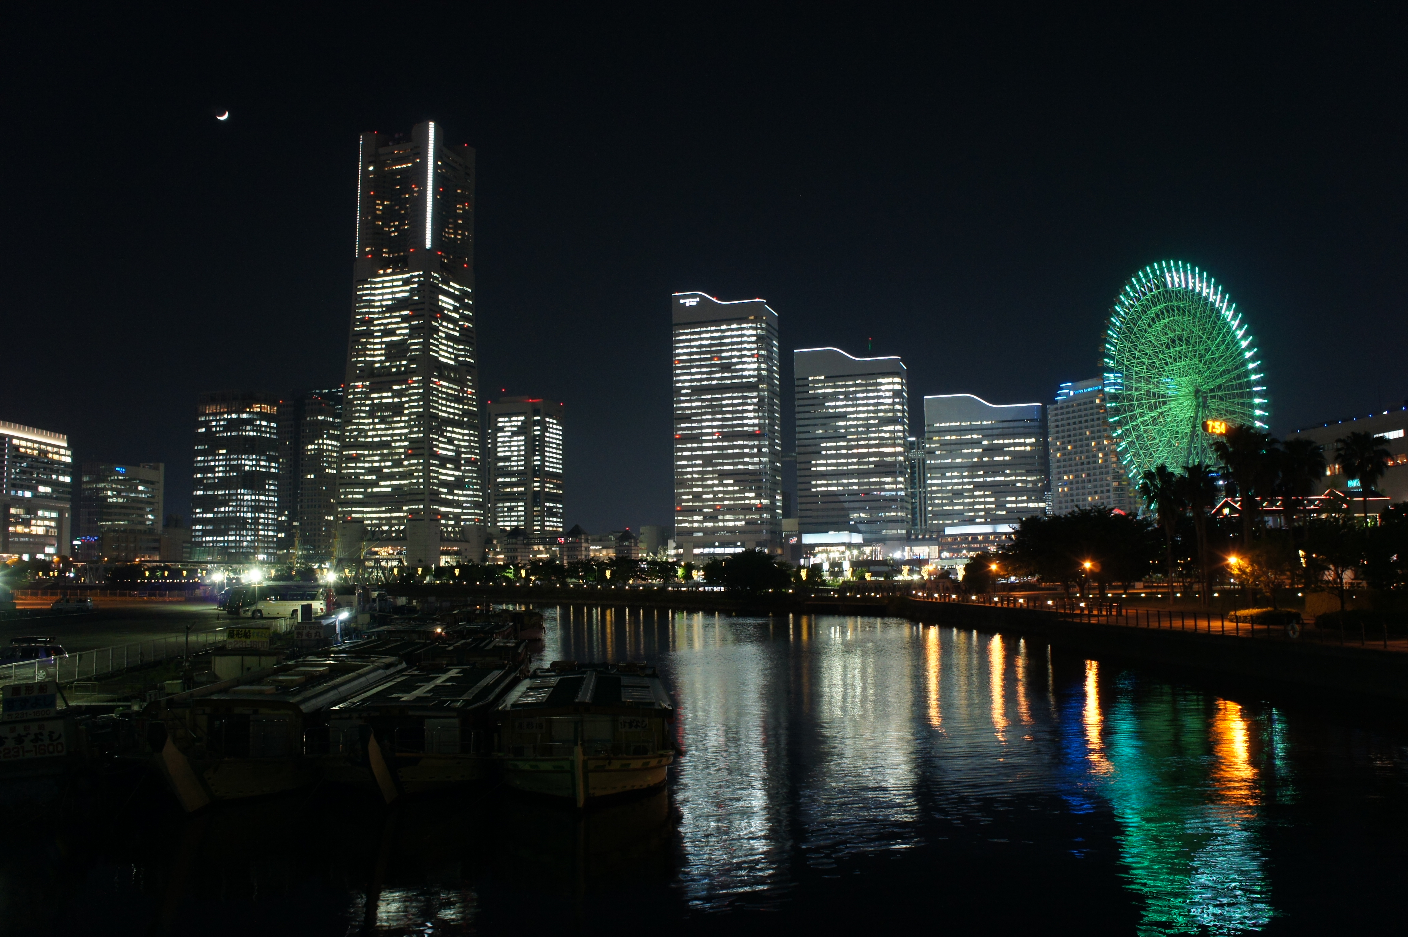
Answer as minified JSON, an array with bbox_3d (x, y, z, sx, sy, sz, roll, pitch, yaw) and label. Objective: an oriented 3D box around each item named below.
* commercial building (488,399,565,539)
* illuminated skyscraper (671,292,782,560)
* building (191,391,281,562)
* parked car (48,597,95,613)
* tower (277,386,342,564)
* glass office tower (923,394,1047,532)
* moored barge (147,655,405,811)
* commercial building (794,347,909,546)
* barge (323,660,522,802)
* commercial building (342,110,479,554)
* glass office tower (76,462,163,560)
[{"bbox_3d":[-161.250,12.630,959.730,51.520,149.000,50.880,-2,-5,18],"label":"commercial building"},{"bbox_3d":[15.510,-25.330,679.550,61.520,172.000,36.770,-2,-5,18],"label":"illuminated skyscraper"},{"bbox_3d":[-354.730,10.630,802.050,47.270,132.000,37.700,-2,-5,16],"label":"building"},{"bbox_3d":[-67.700,14.770,113.090,1.680,1.700,4.200,-4,-6,30],"label":"parked car"},{"bbox_3d":[-305.480,10.140,822.560,41.150,135.000,30.000,-2,-5,16],"label":"tower"},{"bbox_3d":[192.090,6.450,712.250,77.250,109.000,39.000,-2,-5,18],"label":"glass office tower"},{"bbox_3d":[-14.980,9.000,37.190,5.000,3.000,18.500,0,-5,-5],"label":"moored barge"},{"bbox_3d":[97.100,-8.410,692.030,67.370,138.000,39.000,-2,-5,18],"label":"commercial building"},{"bbox_3d":[-9.130,8.910,37.190,5.000,3.000,18.000,0,-5,-5],"label":"barge"},{"bbox_3d":[-198.770,-80.320,727.460,67.110,296.000,74.520,-2,-5,18],"label":"commercial building"},{"bbox_3d":[-339.370,30.120,614.610,20.000,61.000,45.900,-2,-5,12],"label":"glass office tower"}]

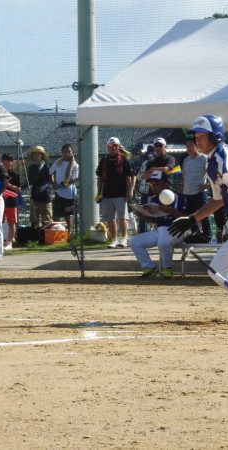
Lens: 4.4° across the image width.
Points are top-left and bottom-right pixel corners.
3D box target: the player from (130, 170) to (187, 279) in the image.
[{"bbox_3d":[0.489,-0.005,32.400,0.560,1.188,0.750,0,1,37],"label":"player"}]

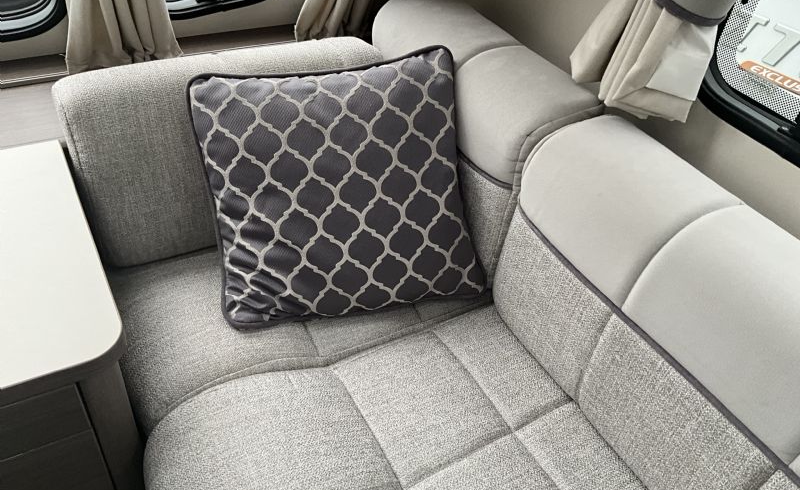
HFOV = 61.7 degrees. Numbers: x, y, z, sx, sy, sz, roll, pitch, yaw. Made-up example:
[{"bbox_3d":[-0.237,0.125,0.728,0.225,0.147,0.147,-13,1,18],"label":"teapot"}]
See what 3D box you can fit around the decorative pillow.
[{"bbox_3d":[-0.098,-0.094,1.105,0.430,0.415,0.140,-8,4,-2],"label":"decorative pillow"}]

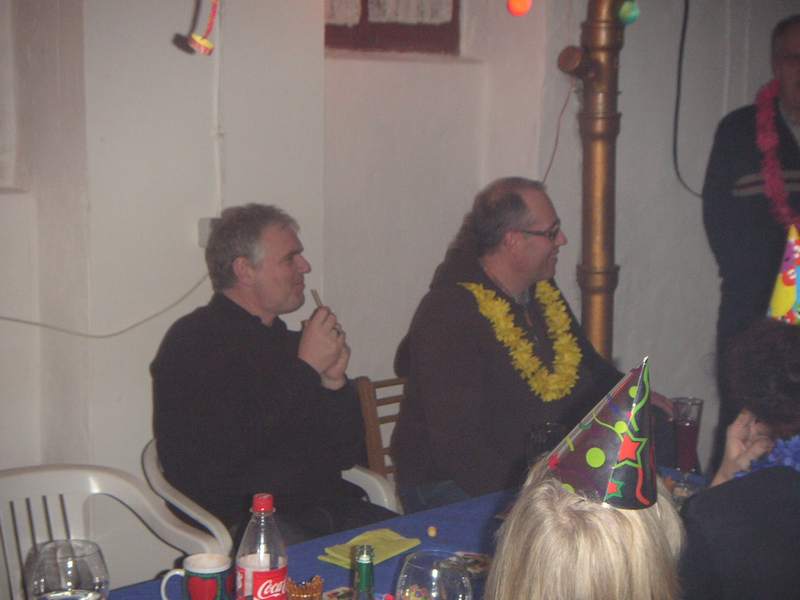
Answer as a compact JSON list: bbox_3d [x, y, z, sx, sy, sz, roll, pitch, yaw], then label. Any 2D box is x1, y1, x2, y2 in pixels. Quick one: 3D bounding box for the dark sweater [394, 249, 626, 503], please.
[{"bbox_3d":[0.275,0.165,3.480,0.500,0.660,0.660,7,10,44],"label":"dark sweater"}]

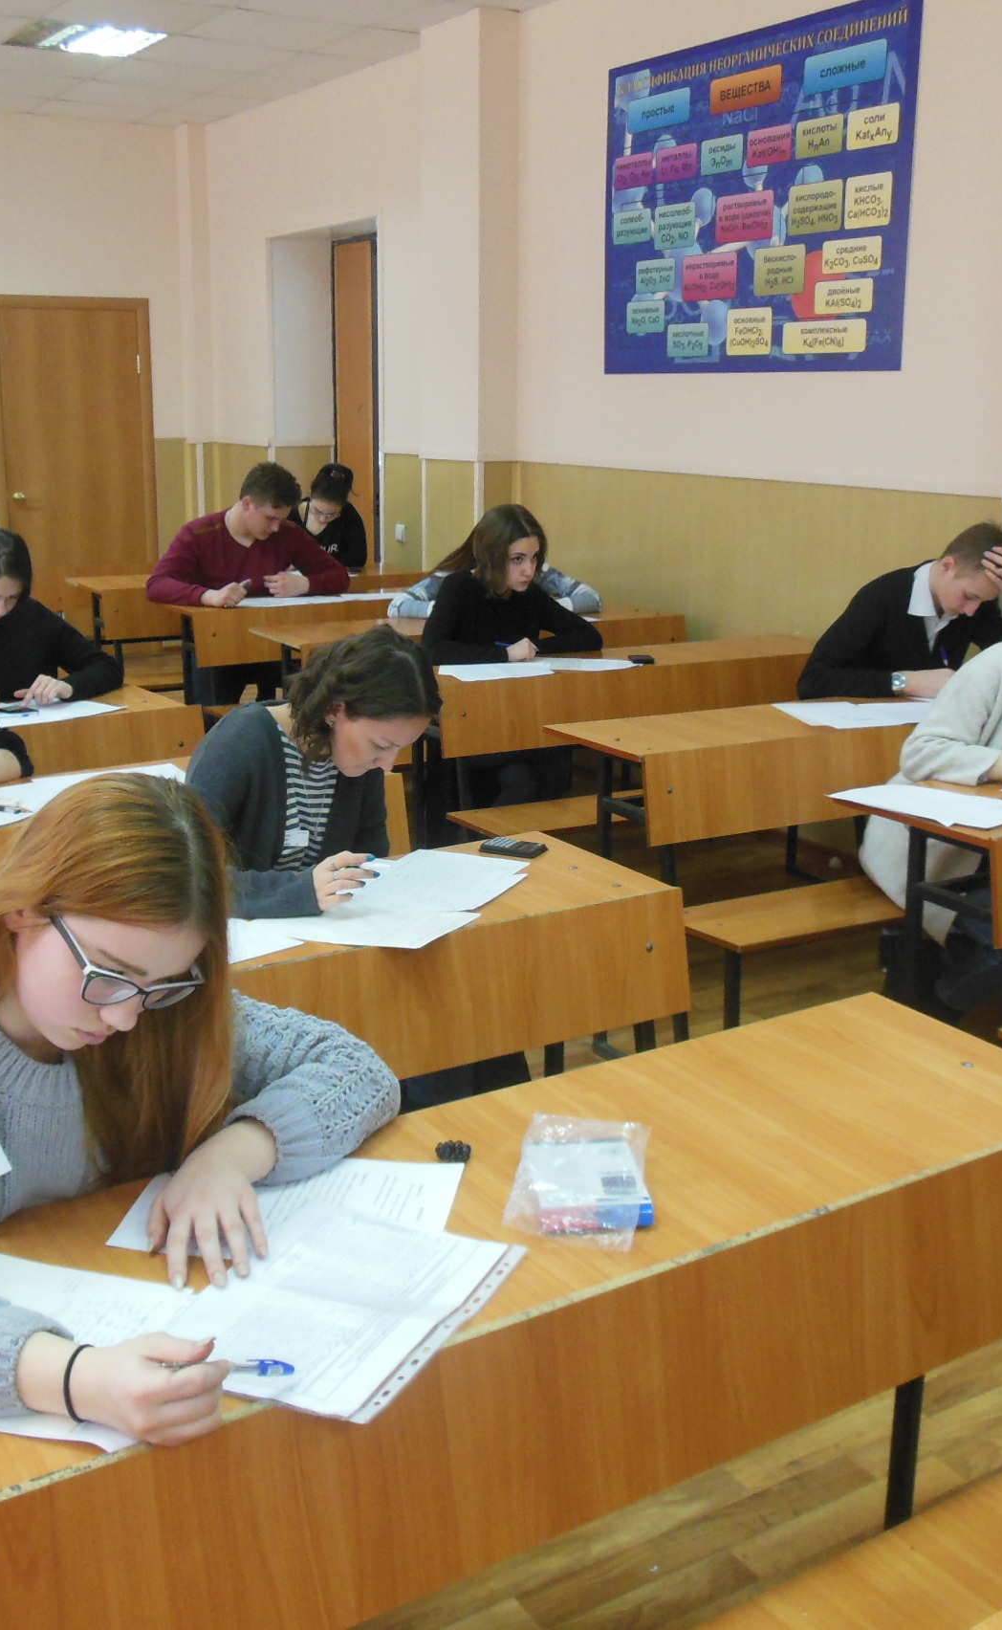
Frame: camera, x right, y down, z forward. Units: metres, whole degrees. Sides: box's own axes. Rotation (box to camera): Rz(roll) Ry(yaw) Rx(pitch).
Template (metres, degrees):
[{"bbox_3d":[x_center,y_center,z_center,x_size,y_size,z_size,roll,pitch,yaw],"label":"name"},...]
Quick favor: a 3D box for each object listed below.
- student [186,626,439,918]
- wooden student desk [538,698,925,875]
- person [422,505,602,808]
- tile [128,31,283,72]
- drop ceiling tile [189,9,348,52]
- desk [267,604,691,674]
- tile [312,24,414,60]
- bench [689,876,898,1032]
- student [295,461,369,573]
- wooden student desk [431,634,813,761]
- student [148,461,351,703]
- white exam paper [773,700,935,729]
[{"bbox_3d":[-0.365,0.239,2.850,0.520,1.160,0.700,-13,20,-42],"label":"student"},{"bbox_3d":[0.834,0.098,4.070,1.510,0.750,0.410,-9,17,-32],"label":"wooden student desk"},{"bbox_3d":[-0.027,-0.382,5.076,0.630,1.225,0.700,-8,17,-31],"label":"person"},{"bbox_3d":[-1.315,-3.481,7.223,0.600,0.020,0.600,-8,17,-30],"label":"tile"},{"bbox_3d":[-1.000,-3.383,6.762,0.600,0.018,0.600,-8,17,-31],"label":"drop ceiling tile"},{"bbox_3d":[-0.068,-0.282,5.381,1.510,0.750,0.410,-9,17,-32],"label":"desk"},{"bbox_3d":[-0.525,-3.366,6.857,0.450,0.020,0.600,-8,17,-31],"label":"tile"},{"bbox_3d":[1.068,0.365,3.865,1.510,0.410,0.270,-8,17,-31],"label":"bench"},{"bbox_3d":[-0.894,-1.083,7.673,0.550,1.245,0.720,-8,17,-31],"label":"student"},{"bbox_3d":[0.406,-0.118,4.986,1.535,0.765,0.420,-8,17,-31],"label":"wooden student desk"},{"bbox_3d":[-1.070,-0.801,6.507,0.870,1.283,0.720,-8,17,-31],"label":"student"},{"bbox_3d":[0.974,-0.264,4.093,0.440,0.005,0.320,-2,15,-11],"label":"white exam paper"}]

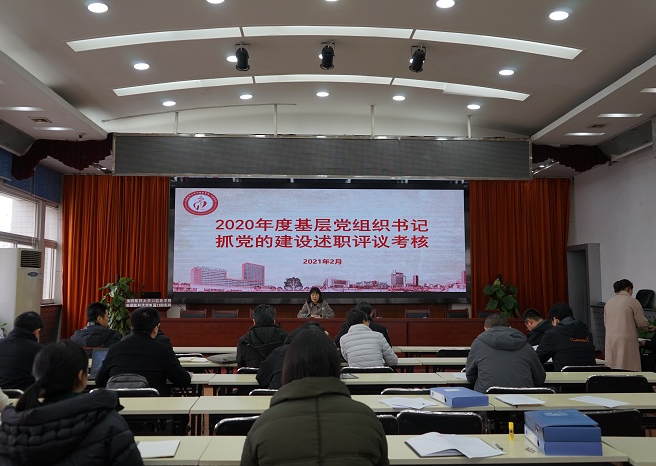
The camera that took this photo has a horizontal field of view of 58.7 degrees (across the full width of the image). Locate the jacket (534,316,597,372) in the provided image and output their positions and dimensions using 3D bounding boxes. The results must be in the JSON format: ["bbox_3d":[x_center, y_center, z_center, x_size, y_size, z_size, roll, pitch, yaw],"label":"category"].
[{"bbox_3d":[2.155,1.100,5.265,0.510,0.686,0.460,2,-5,-22],"label":"jacket"}]

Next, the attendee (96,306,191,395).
[{"bbox_3d":[-1.304,1.191,4.184,0.620,1.318,0.760,0,-5,4],"label":"attendee"}]

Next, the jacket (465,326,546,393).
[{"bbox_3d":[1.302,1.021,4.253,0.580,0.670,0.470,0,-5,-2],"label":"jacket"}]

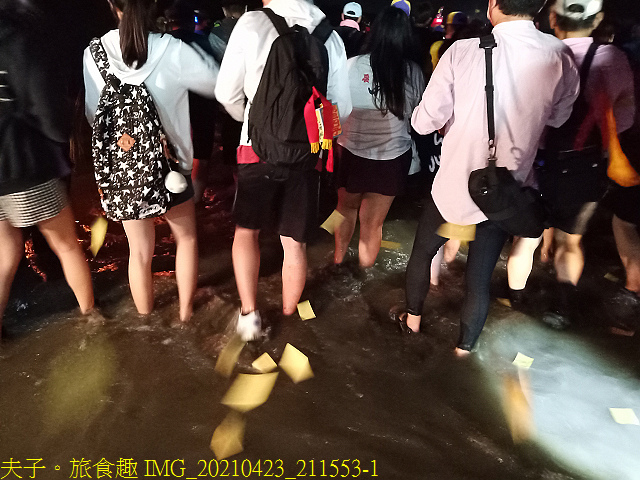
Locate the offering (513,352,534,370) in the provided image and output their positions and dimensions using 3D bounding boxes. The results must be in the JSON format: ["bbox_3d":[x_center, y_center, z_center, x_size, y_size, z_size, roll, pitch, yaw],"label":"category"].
[{"bbox_3d":[0.906,0.539,2.053,0.075,0.010,0.093,18,29,32],"label":"offering"}]

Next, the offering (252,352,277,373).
[{"bbox_3d":[-0.235,0.537,1.991,0.092,0.010,0.085,23,32,39],"label":"offering"}]

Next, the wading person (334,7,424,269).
[{"bbox_3d":[0.321,-0.408,2.590,0.470,1.600,0.340,4,25,5],"label":"wading person"}]

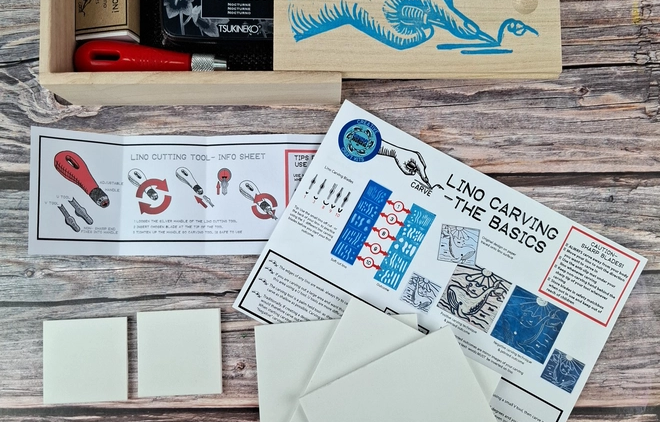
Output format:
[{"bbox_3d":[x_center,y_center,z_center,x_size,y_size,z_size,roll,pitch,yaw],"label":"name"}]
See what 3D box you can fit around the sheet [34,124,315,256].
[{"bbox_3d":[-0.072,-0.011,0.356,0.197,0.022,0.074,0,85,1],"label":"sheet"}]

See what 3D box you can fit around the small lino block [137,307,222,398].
[{"bbox_3d":[-0.092,0.086,0.357,0.050,0.003,0.050,-2,85,0],"label":"small lino block"}]

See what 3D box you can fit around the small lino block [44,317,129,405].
[{"bbox_3d":[-0.149,0.091,0.357,0.050,0.003,0.050,-3,85,0],"label":"small lino block"}]

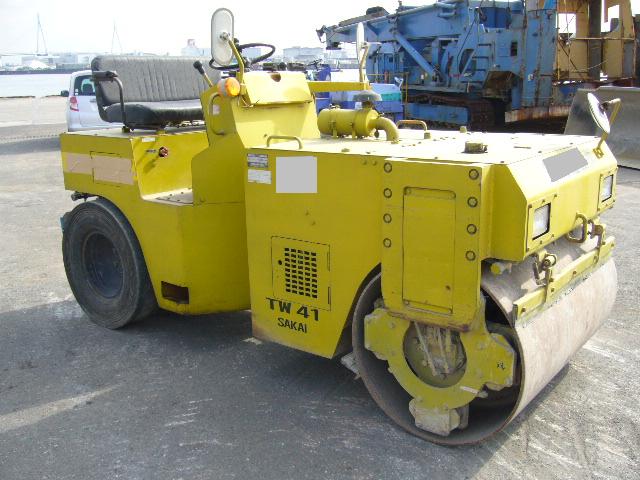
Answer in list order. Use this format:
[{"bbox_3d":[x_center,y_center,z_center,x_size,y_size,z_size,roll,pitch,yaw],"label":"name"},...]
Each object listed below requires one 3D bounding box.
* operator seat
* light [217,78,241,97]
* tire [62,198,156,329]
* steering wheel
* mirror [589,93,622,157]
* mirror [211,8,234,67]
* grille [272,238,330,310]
[{"bbox_3d":[-0.880,-0.980,4.293,0.605,0.468,1.082,11,18,37],"label":"operator seat"},{"bbox_3d":[-0.473,-0.793,3.344,0.083,0.105,0.105,11,18,37],"label":"light"},{"bbox_3d":[-1.283,0.139,4.075,0.804,0.804,0.244,11,18,37],"label":"tire"},{"bbox_3d":[-0.432,-1.028,3.627,0.380,0.073,0.380,-16,2,1],"label":"steering wheel"},{"bbox_3d":[1.381,-0.563,3.117,0.166,0.312,0.205,11,18,37],"label":"mirror"},{"bbox_3d":[-0.496,-1.031,3.296,0.137,0.288,0.049,-10,18,-33],"label":"mirror"},{"bbox_3d":[-0.091,0.158,3.051,0.353,0.327,0.029,11,18,37],"label":"grille"}]

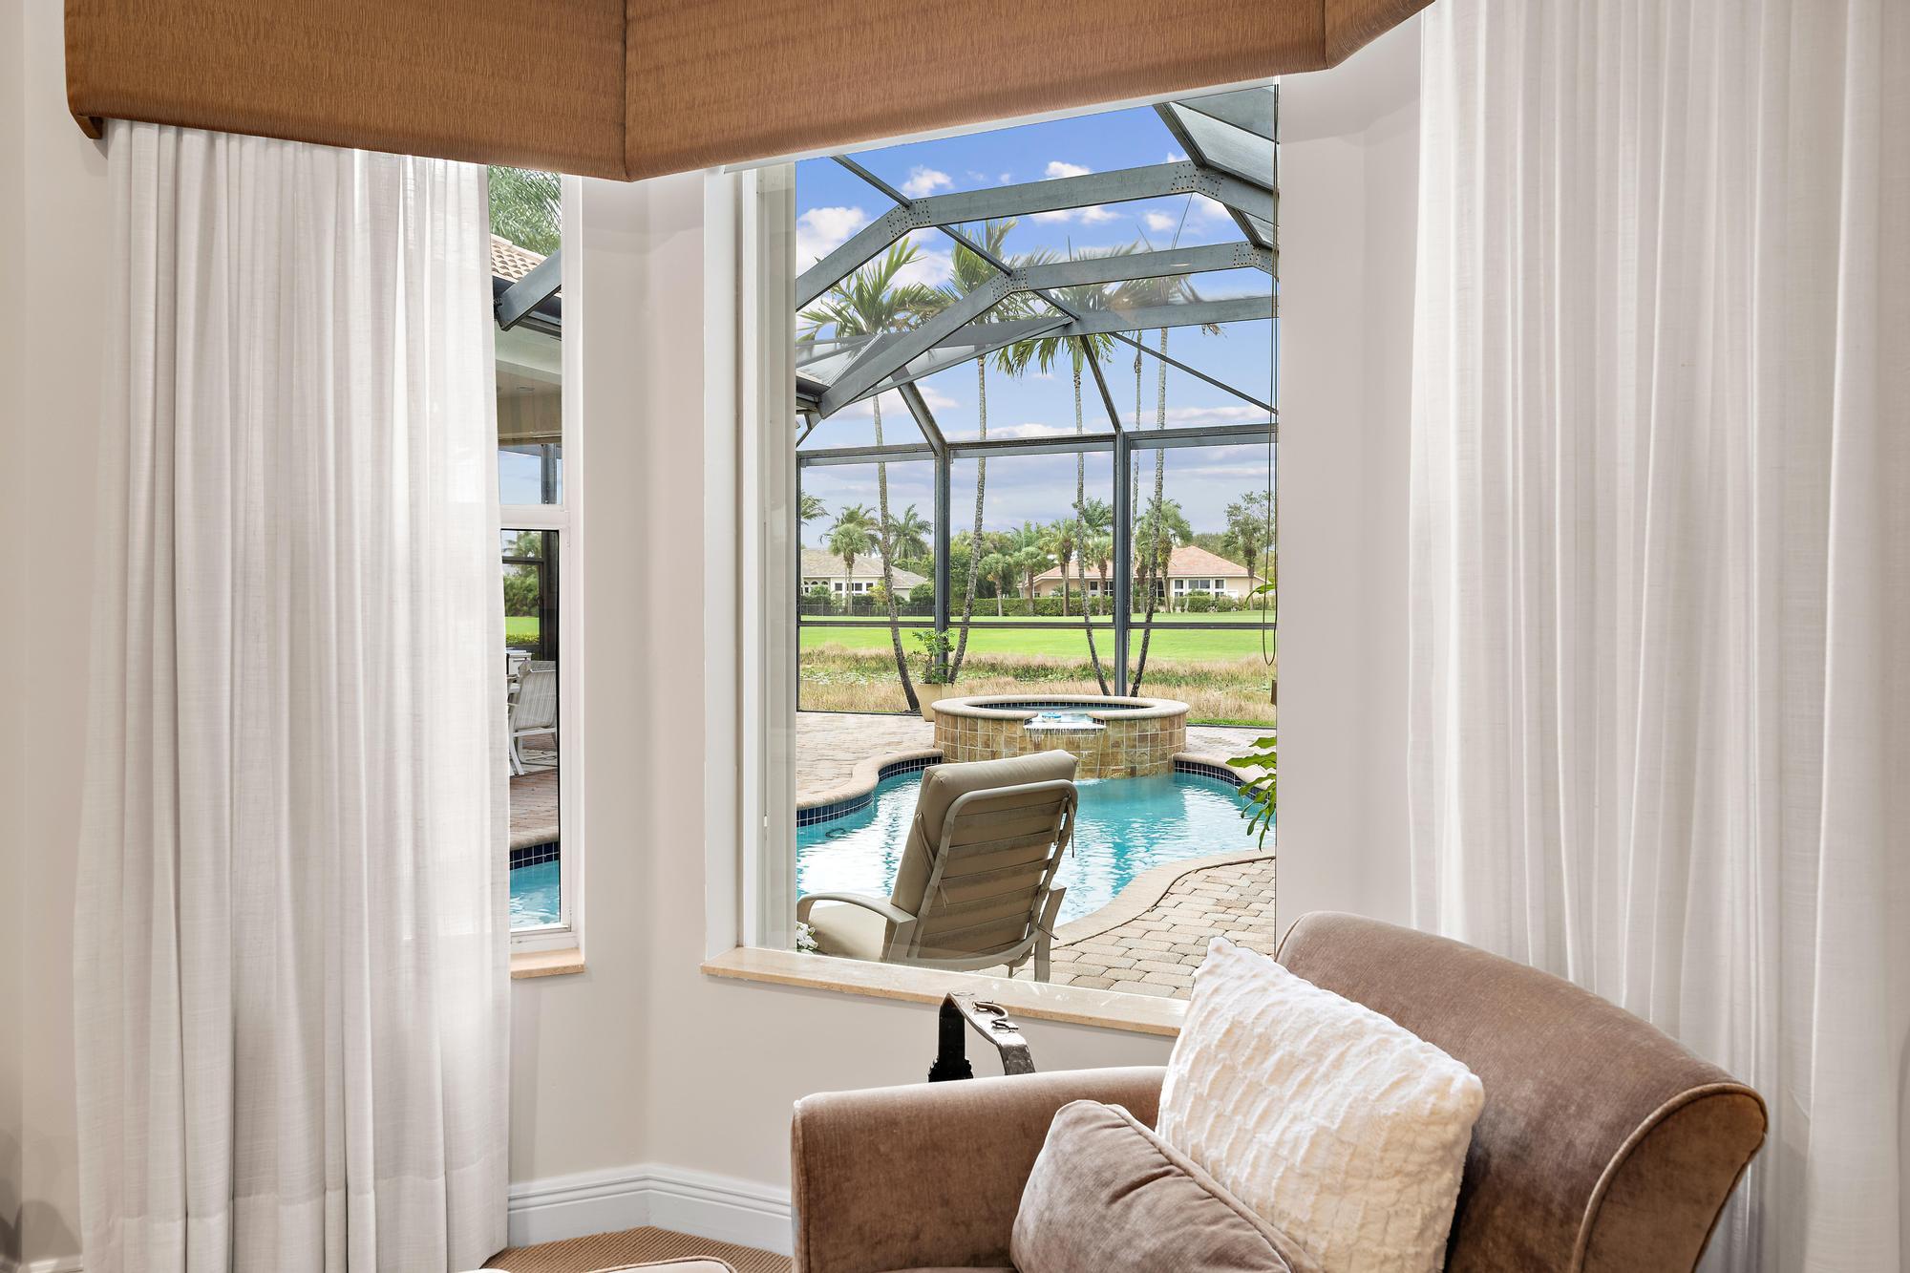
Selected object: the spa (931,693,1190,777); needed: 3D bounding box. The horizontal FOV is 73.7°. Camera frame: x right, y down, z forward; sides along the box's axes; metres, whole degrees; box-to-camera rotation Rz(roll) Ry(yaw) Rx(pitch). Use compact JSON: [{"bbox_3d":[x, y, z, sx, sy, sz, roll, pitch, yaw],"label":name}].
[{"bbox_3d":[1.030,0.950,12.350,2.500,0.570,2.500,0,1,3],"label":"spa"}]

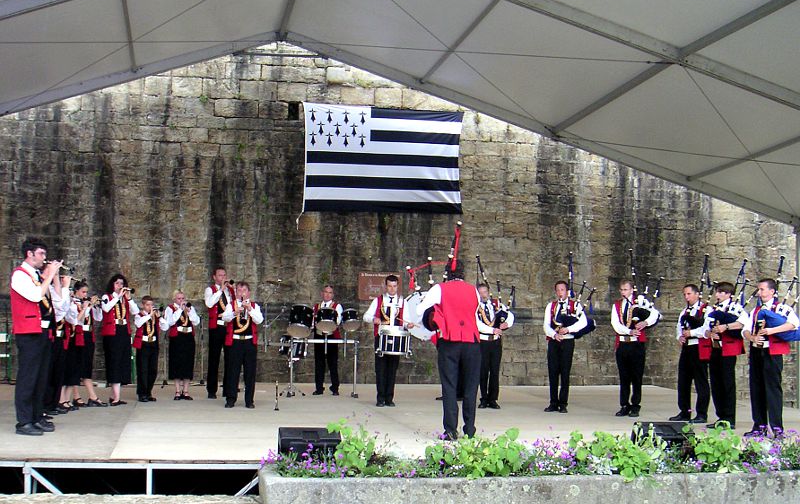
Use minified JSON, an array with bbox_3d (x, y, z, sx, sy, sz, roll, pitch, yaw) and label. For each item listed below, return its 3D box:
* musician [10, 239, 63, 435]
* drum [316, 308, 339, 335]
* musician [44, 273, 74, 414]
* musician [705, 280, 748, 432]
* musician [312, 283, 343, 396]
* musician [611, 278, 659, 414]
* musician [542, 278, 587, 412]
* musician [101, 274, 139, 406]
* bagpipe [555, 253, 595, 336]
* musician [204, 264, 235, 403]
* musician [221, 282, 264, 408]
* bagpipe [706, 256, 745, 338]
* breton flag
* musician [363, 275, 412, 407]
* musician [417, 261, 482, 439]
[{"bbox_3d":[-3.362,0.784,8.100,0.460,1.800,0.480,1,-5,9],"label":"musician"},{"bbox_3d":[-1.096,1.022,13.100,0.340,0.280,0.340,2,-39,0],"label":"drum"},{"bbox_3d":[-3.980,1.057,10.355,0.480,1.640,0.480,0,-5,15],"label":"musician"},{"bbox_3d":[3.892,1.231,10.500,0.430,1.730,0.500,3,-5,-21],"label":"musician"},{"bbox_3d":[-1.155,1.391,13.800,0.500,1.730,0.400,2,-5,-3],"label":"musician"},{"bbox_3d":[3.127,1.277,11.704,0.620,1.770,0.450,-1,-5,25],"label":"musician"},{"bbox_3d":[2.246,1.294,12.098,0.580,1.760,0.450,-1,-5,25],"label":"musician"},{"bbox_3d":[-3.654,1.135,11.492,0.500,1.690,0.450,6,-6,-42],"label":"musician"},{"bbox_3d":[2.361,0.587,11.850,0.550,1.180,0.480,-1,-5,23],"label":"bagpipe"},{"bbox_3d":[-2.628,1.186,12.830,0.500,1.860,0.440,6,-6,-42],"label":"musician"},{"bbox_3d":[-2.042,1.199,11.491,0.560,1.640,0.450,2,-5,-13],"label":"musician"},{"bbox_3d":[3.860,0.572,10.350,0.500,1.030,0.450,3,-5,-21],"label":"bagpipe"},{"bbox_3d":[-0.319,-1.745,16.475,2.980,1.970,0.070,2,-5,-12],"label":"breton flag"},{"bbox_3d":[-0.171,1.209,12.000,0.660,1.780,0.480,2,-5,-3],"label":"musician"},{"bbox_3d":[0.488,0.965,8.650,0.600,1.760,0.480,2,-5,-10],"label":"musician"}]

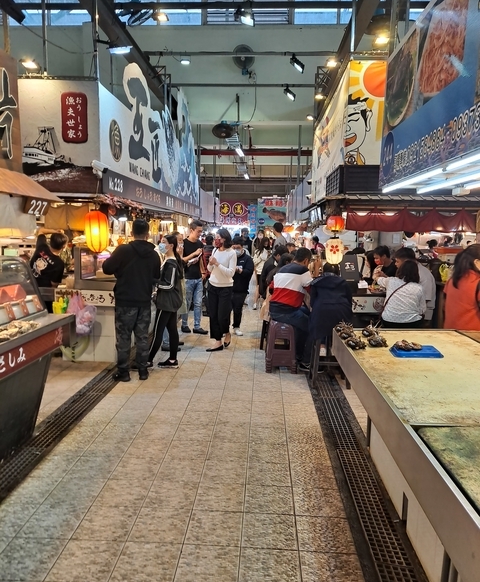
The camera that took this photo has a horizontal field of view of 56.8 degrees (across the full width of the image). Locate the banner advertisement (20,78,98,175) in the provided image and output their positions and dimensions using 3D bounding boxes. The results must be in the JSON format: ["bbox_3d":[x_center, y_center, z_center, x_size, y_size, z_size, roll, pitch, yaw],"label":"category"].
[{"bbox_3d":[-1.978,-1.801,4.876,0.890,1.000,0.060,1,7,3],"label":"banner advertisement"}]

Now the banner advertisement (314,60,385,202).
[{"bbox_3d":[1.431,-1.938,6.134,0.450,1.150,3.000,1,7,3],"label":"banner advertisement"}]

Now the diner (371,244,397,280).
[{"bbox_3d":[1.849,0.095,5.615,0.500,1.310,0.700,7,10,40],"label":"diner"}]

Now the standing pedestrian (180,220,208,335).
[{"bbox_3d":[-0.732,-0.238,7.218,0.420,1.820,0.500,7,9,39],"label":"standing pedestrian"}]

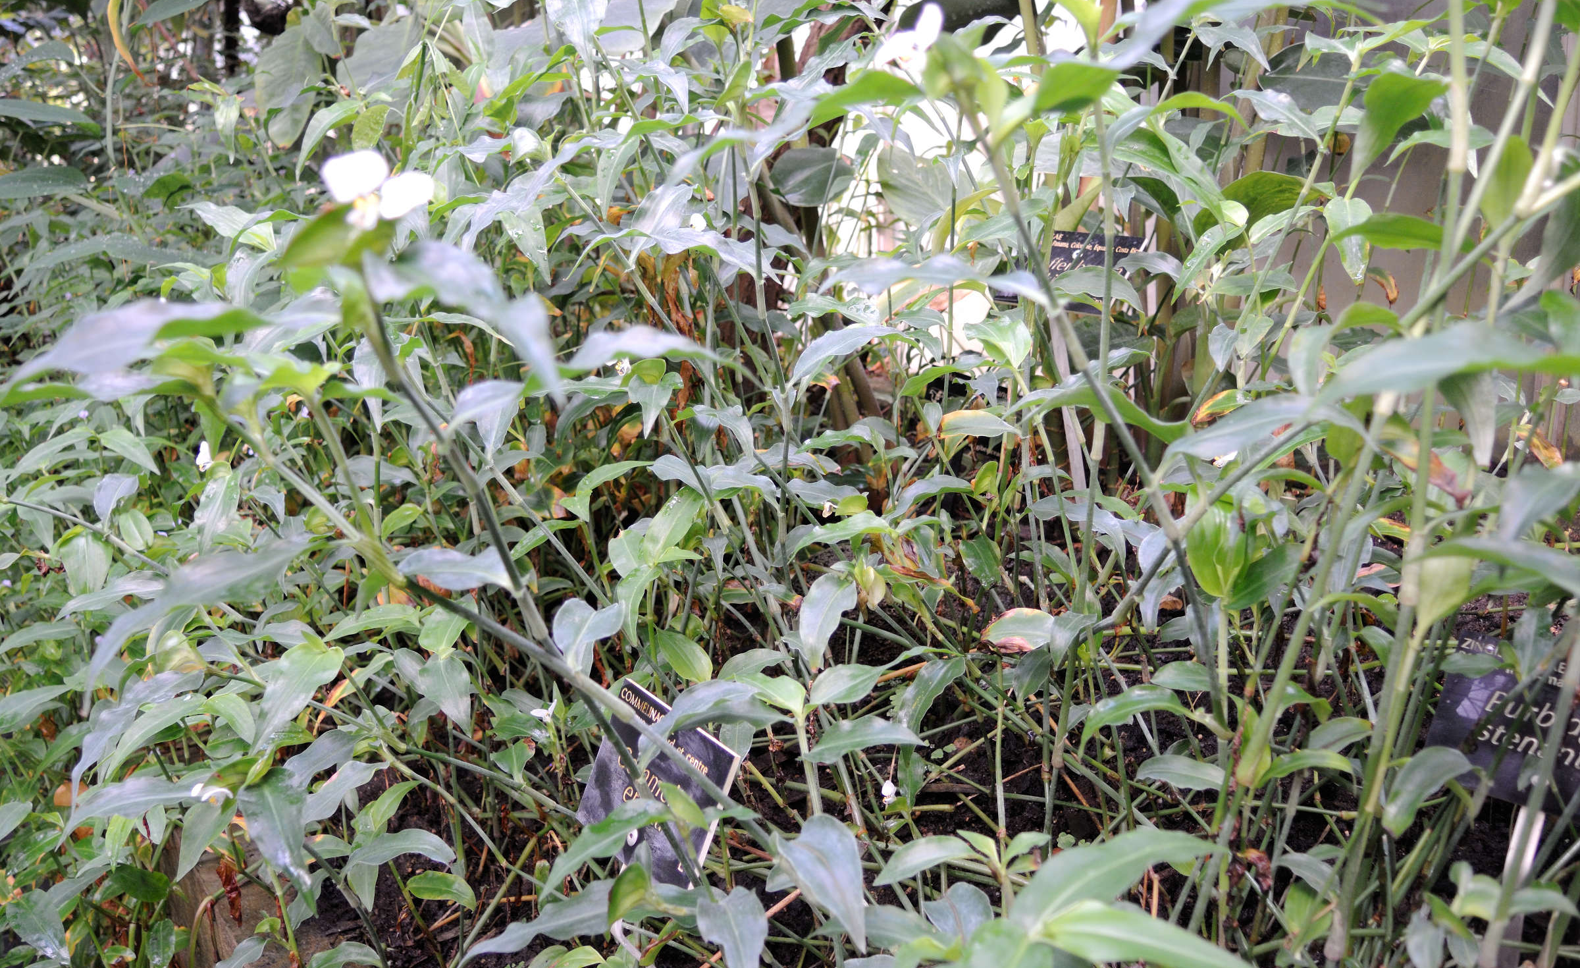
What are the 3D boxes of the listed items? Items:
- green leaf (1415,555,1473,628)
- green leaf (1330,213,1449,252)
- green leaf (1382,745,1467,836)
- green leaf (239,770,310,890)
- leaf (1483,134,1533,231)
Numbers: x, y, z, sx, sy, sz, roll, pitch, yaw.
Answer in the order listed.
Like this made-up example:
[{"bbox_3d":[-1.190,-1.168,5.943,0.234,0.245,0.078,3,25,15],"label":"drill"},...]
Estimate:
[{"bbox_3d":[0.291,0.047,0.570,0.048,0.023,0.014,-56,13,-25],"label":"green leaf"},{"bbox_3d":[0.237,-0.099,0.503,0.050,0.022,0.010,-5,58,9],"label":"green leaf"},{"bbox_3d":[0.303,0.146,0.610,0.067,0.017,0.021,-25,39,-27],"label":"green leaf"},{"bbox_3d":[-0.241,0.164,0.599,0.029,0.062,0.014,-24,-18,-9],"label":"green leaf"},{"bbox_3d":[0.343,-0.143,0.610,0.026,0.057,0.015,24,-21,-10],"label":"leaf"}]

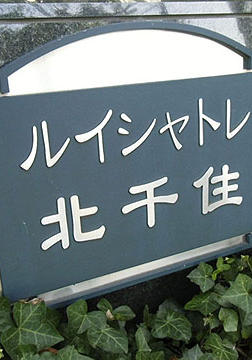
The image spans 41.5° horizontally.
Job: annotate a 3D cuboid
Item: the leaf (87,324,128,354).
[{"bbox_3d":[-0.029,0.248,0.518,0.065,0.054,0.016,-9,-13,-13],"label":"leaf"}]

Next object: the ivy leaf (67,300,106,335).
[{"bbox_3d":[-0.062,0.217,0.526,0.063,0.057,0.016,-9,-11,-15],"label":"ivy leaf"}]

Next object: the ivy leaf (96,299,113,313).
[{"bbox_3d":[-0.038,0.223,0.590,0.032,0.009,0.019,40,62,17],"label":"ivy leaf"}]

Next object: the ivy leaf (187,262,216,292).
[{"bbox_3d":[0.144,0.189,0.645,0.051,0.058,0.012,-6,-26,-1],"label":"ivy leaf"}]

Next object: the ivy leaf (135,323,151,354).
[{"bbox_3d":[0.029,0.274,0.575,0.024,0.048,0.010,-10,-30,7],"label":"ivy leaf"}]

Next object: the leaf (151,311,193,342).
[{"bbox_3d":[0.081,0.262,0.595,0.075,0.066,0.019,-7,-13,-7],"label":"leaf"}]

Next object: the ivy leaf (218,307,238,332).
[{"bbox_3d":[0.199,0.272,0.645,0.036,0.046,0.011,-5,-30,1],"label":"ivy leaf"}]

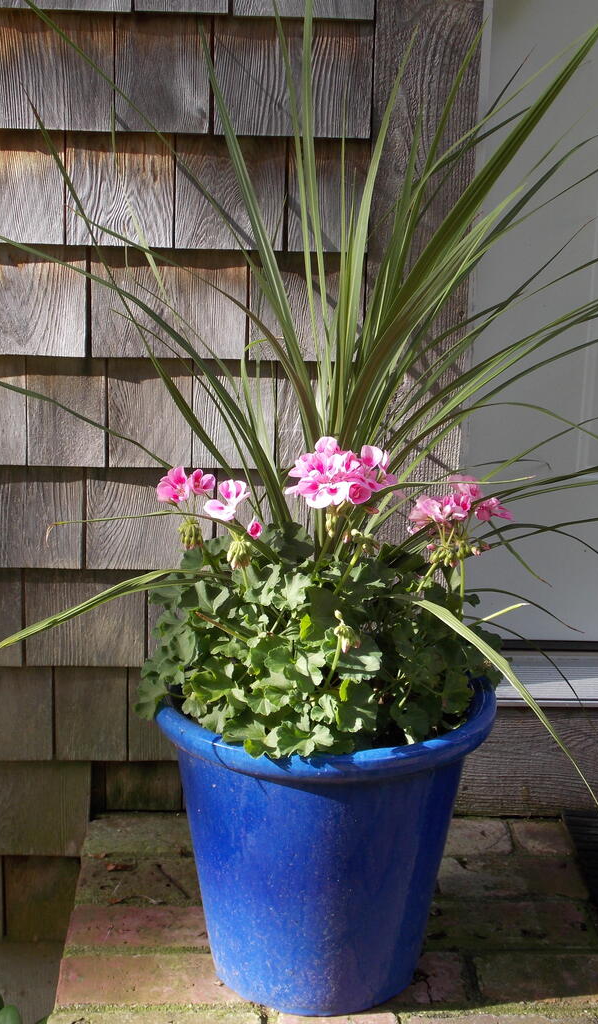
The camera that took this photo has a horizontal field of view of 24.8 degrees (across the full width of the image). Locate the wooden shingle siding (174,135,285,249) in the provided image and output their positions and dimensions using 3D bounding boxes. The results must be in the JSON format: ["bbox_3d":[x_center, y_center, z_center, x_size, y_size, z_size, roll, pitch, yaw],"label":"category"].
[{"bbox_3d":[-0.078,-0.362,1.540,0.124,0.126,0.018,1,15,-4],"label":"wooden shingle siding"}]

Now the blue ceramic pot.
[{"bbox_3d":[0.023,0.318,1.395,0.338,0.302,0.338,1,14,-3],"label":"blue ceramic pot"}]

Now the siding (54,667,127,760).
[{"bbox_3d":[-0.258,0.250,1.692,0.090,0.125,0.016,1,14,-3],"label":"siding"}]

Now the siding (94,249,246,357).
[{"bbox_3d":[-0.149,-0.239,1.573,0.180,0.125,0.016,1,14,-3],"label":"siding"}]

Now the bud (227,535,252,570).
[{"bbox_3d":[-0.057,0.039,1.298,0.023,0.034,0.022,1,14,-3],"label":"bud"}]

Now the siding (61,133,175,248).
[{"bbox_3d":[-0.203,-0.364,1.539,0.122,0.127,0.016,1,14,-3],"label":"siding"}]

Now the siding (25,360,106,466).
[{"bbox_3d":[-0.272,-0.117,1.598,0.092,0.130,0.016,1,14,-3],"label":"siding"}]

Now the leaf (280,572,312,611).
[{"bbox_3d":[-0.003,0.074,1.269,0.030,0.034,0.022,1,14,-3],"label":"leaf"}]

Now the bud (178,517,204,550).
[{"bbox_3d":[-0.106,0.021,1.333,0.025,0.032,0.025,1,15,-4],"label":"bud"}]

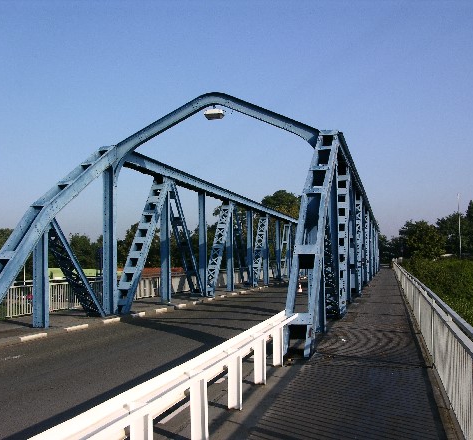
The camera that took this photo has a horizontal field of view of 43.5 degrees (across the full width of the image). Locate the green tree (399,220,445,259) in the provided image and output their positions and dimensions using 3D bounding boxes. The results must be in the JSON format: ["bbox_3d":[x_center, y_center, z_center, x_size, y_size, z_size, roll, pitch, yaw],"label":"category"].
[{"bbox_3d":[23.509,2.528,75.000,5.700,5.100,5.400,-2,-4,17],"label":"green tree"}]

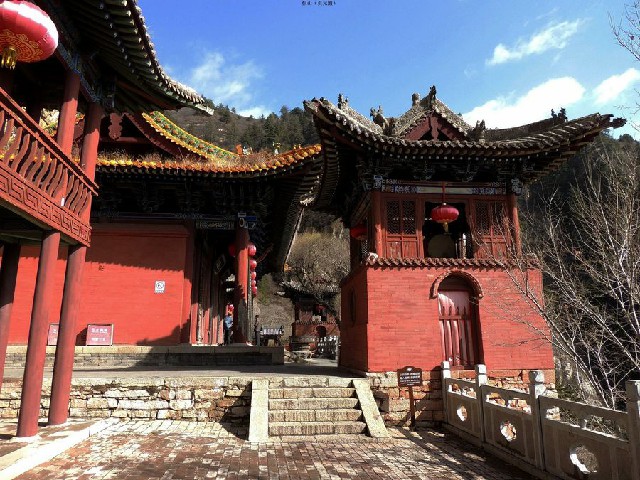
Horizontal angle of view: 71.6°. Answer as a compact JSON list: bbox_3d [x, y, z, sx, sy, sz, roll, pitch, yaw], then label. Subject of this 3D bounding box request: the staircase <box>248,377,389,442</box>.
[{"bbox_3d":[-0.041,3.318,8.875,2.550,0.960,1.550,2,-14,-6],"label":"staircase"}]

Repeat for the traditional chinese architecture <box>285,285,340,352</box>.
[{"bbox_3d":[-0.017,6.328,40.380,7.100,7.900,7.000,2,-14,-6],"label":"traditional chinese architecture"}]

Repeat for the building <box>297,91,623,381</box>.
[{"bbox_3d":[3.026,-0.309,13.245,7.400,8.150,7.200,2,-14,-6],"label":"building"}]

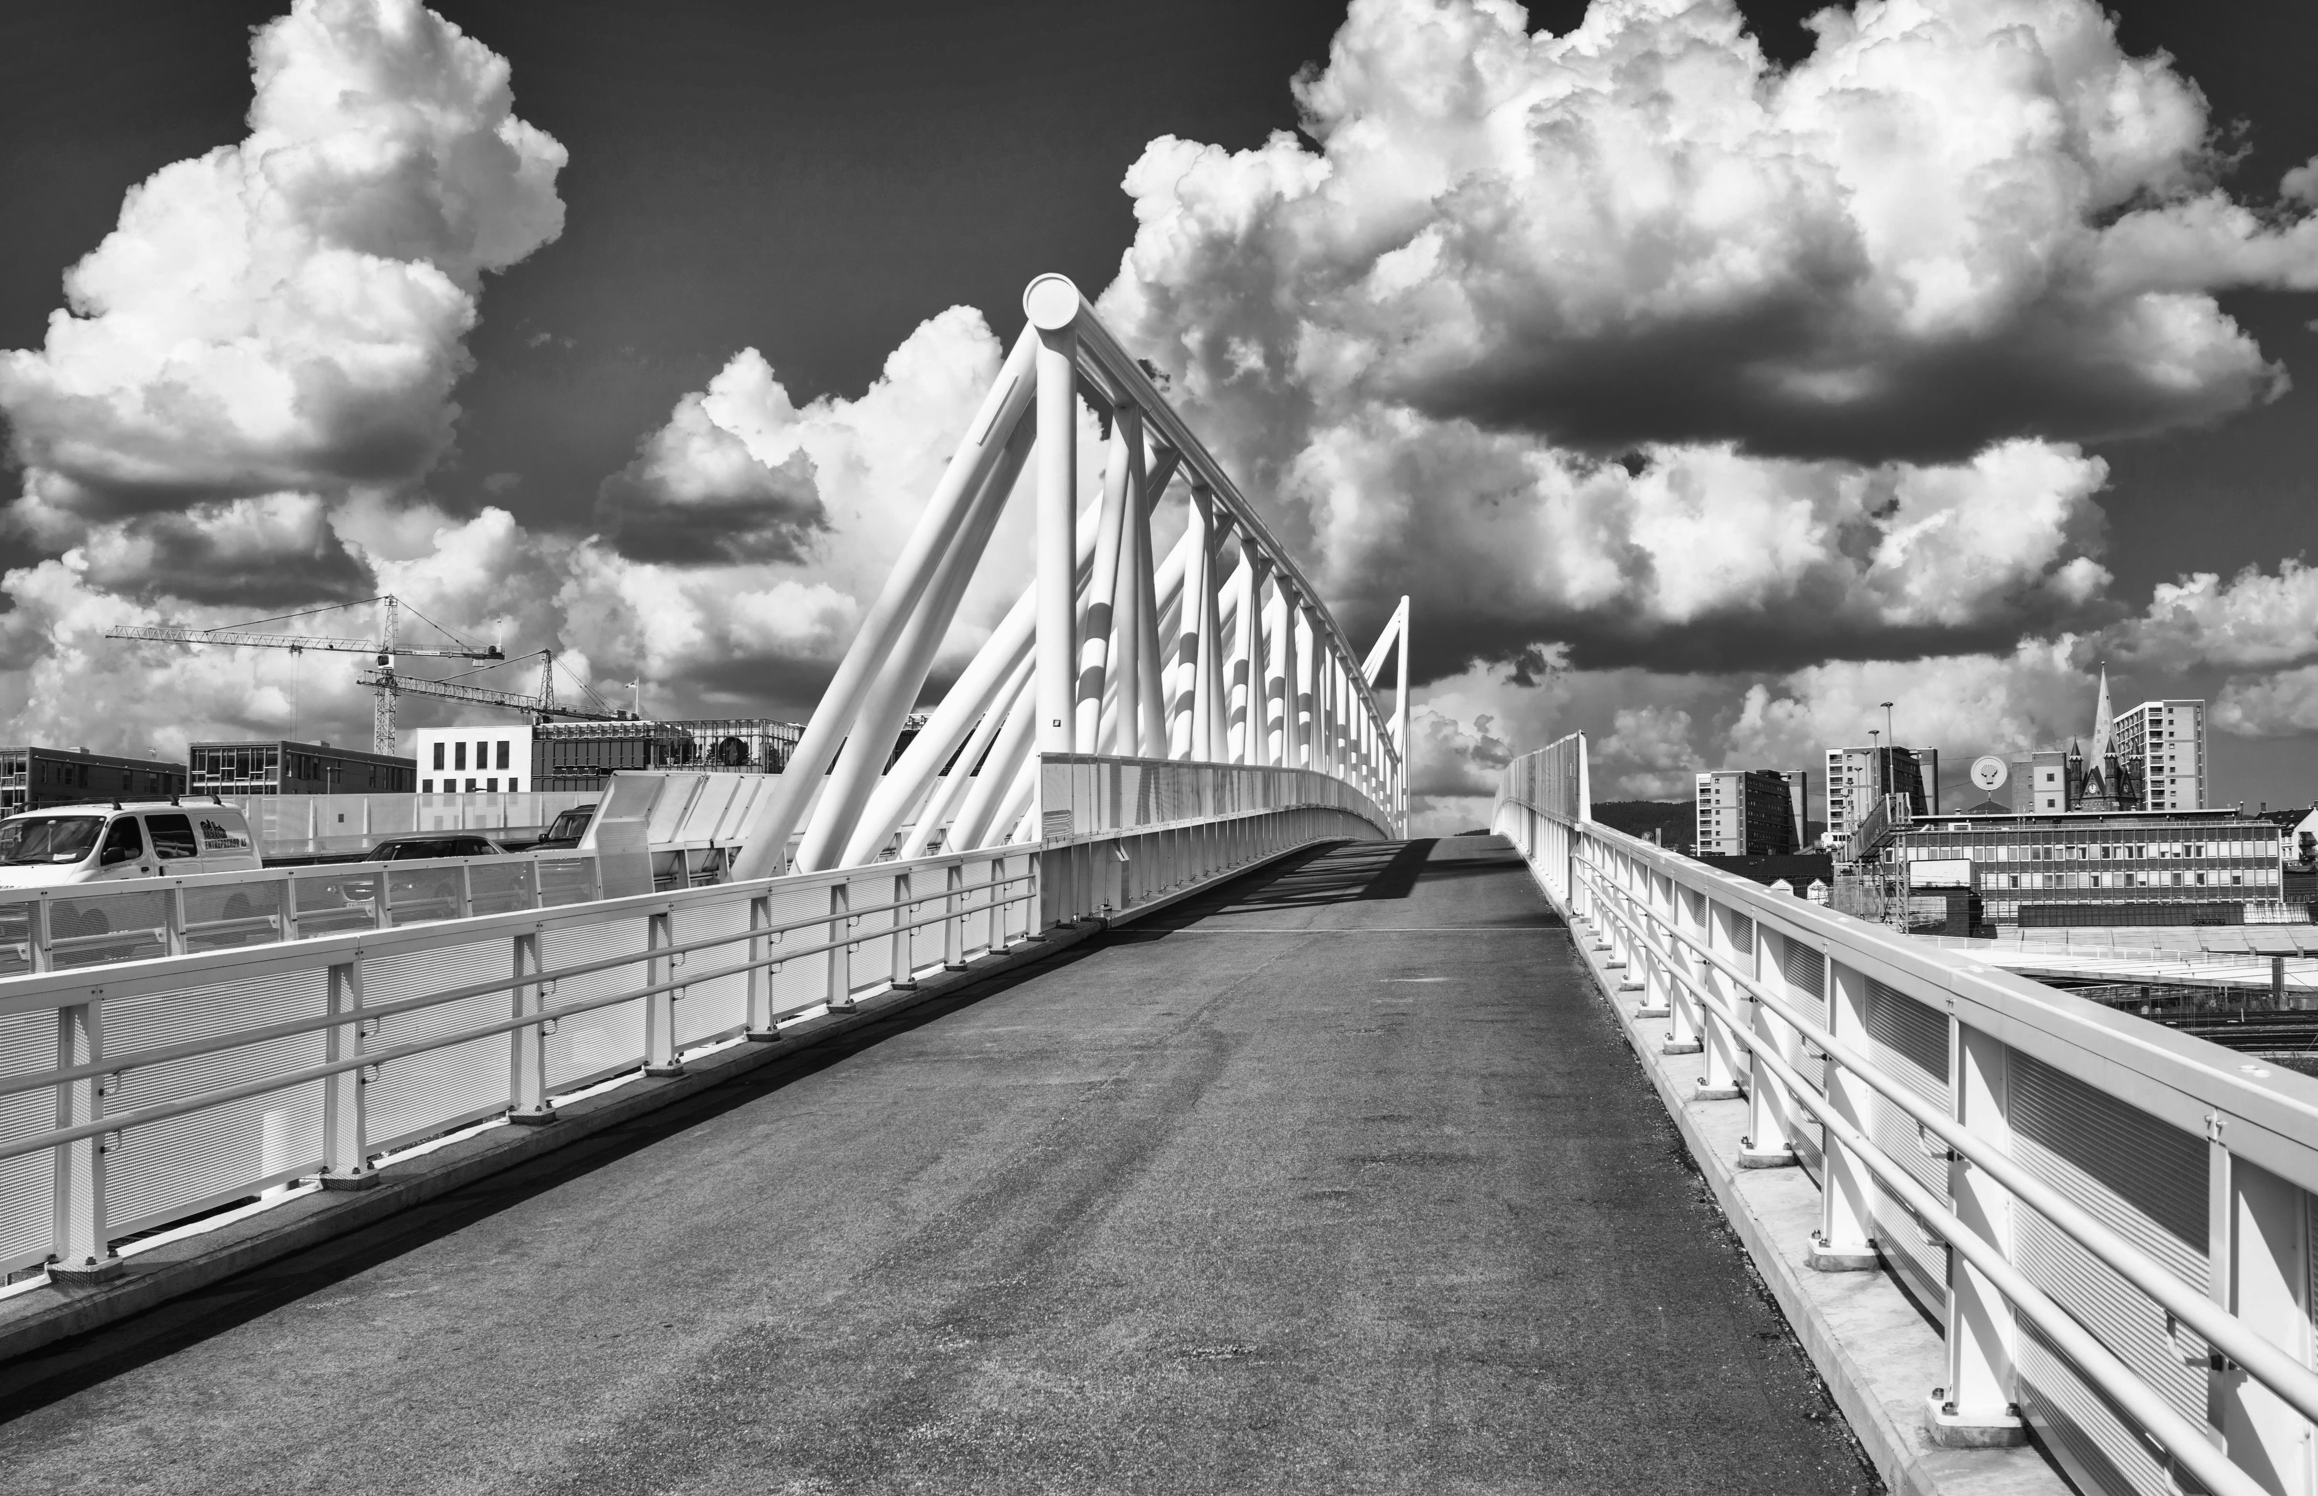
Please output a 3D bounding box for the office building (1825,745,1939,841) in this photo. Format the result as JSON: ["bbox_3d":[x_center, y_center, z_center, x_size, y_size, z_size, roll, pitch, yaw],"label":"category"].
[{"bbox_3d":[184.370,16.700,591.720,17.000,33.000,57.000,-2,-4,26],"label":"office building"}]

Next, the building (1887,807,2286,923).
[{"bbox_3d":[106.070,13.950,270.230,42.500,13.000,14.000,-1,-3,12],"label":"building"}]

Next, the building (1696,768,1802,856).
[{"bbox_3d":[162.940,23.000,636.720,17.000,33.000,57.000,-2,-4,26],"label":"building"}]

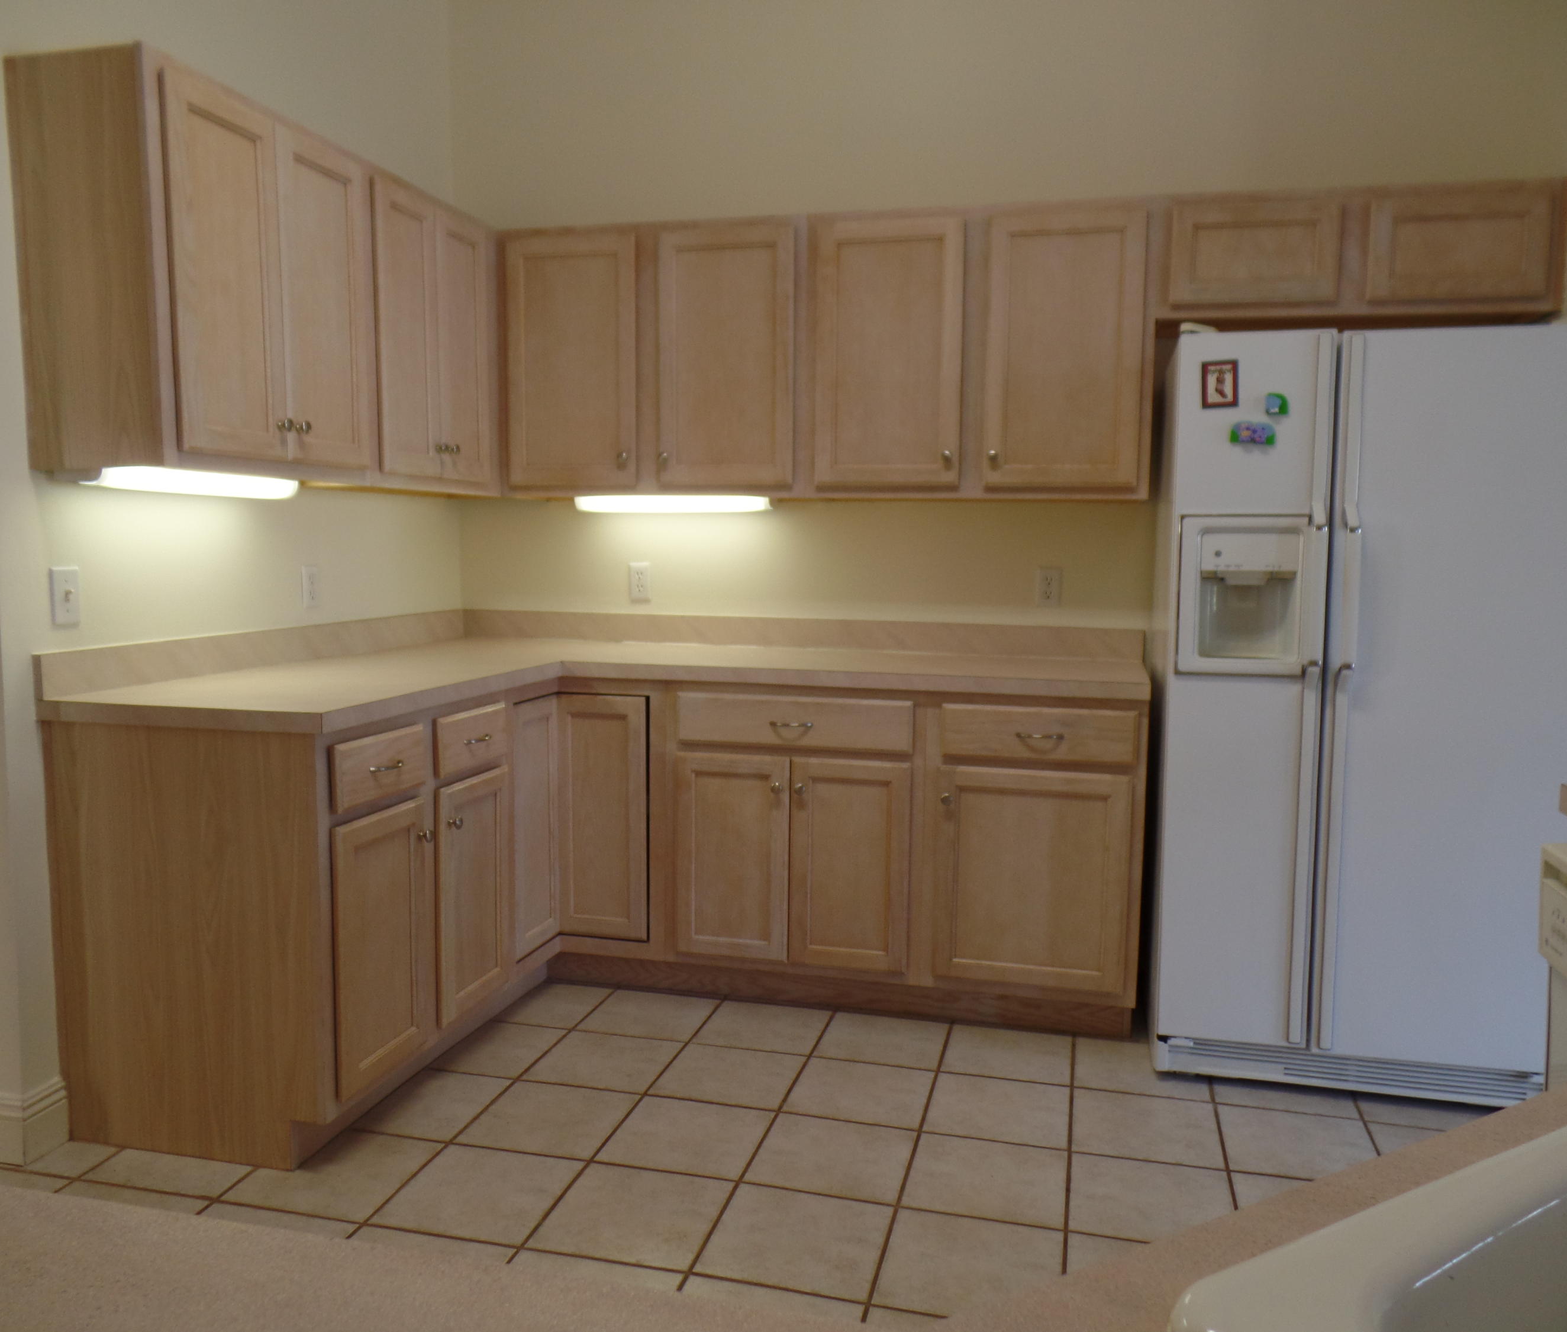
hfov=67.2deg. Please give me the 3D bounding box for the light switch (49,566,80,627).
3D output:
[{"bbox_3d":[-1.436,-0.138,2.365,0.020,0.116,0.070,2,6,14],"label":"light switch"}]

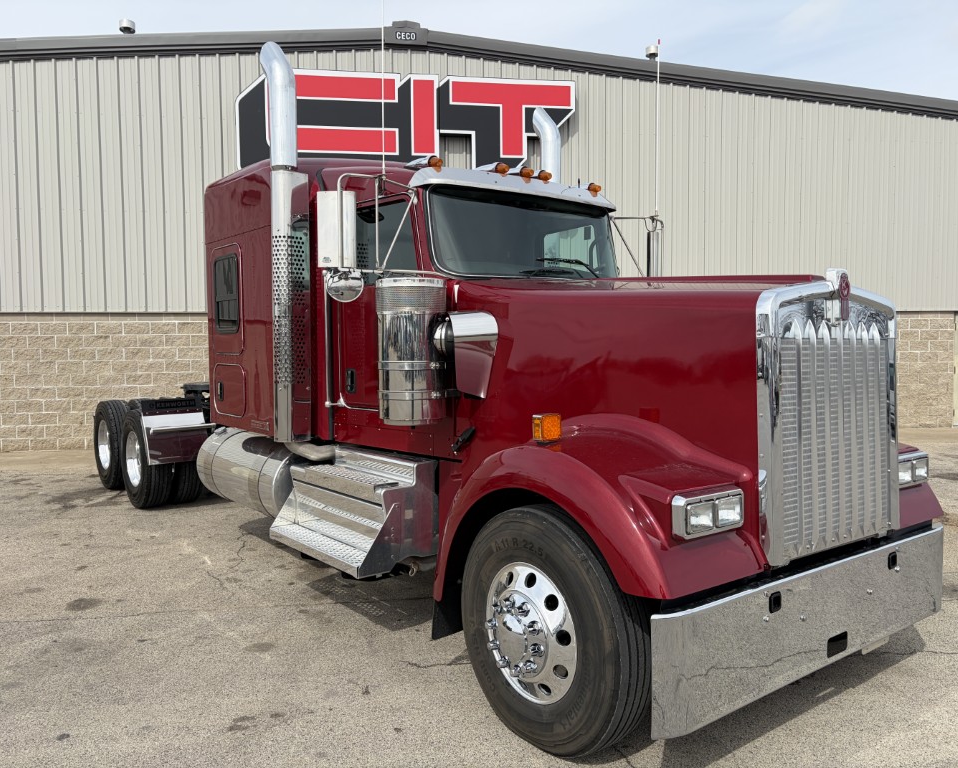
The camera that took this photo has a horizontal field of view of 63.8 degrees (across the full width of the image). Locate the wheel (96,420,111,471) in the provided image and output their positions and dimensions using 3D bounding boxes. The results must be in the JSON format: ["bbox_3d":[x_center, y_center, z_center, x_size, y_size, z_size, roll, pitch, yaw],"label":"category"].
[{"bbox_3d":[-4.433,0.752,9.346,0.220,0.597,0.597,-2,3,-38],"label":"wheel"}]

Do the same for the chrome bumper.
[{"bbox_3d":[1.575,1.007,3.487,2.380,0.460,0.150,-2,3,-38],"label":"chrome bumper"}]

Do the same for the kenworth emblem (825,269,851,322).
[{"bbox_3d":[1.594,-0.396,3.410,0.105,0.235,0.080,-2,3,-38],"label":"kenworth emblem"}]

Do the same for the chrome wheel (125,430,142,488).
[{"bbox_3d":[-3.674,0.809,8.385,0.200,0.600,0.600,-1,3,-38],"label":"chrome wheel"}]

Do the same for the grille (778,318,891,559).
[{"bbox_3d":[1.592,0.211,3.435,0.990,0.990,0.100,-2,3,-38],"label":"grille"}]

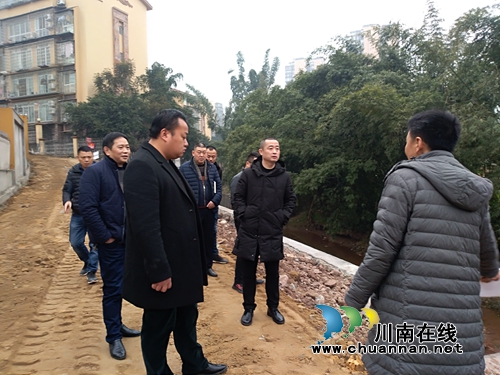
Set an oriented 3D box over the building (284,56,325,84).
[{"bbox_3d":[38.888,-56.244,271.130,26.000,70.800,15.000,1,5,15],"label":"building"}]

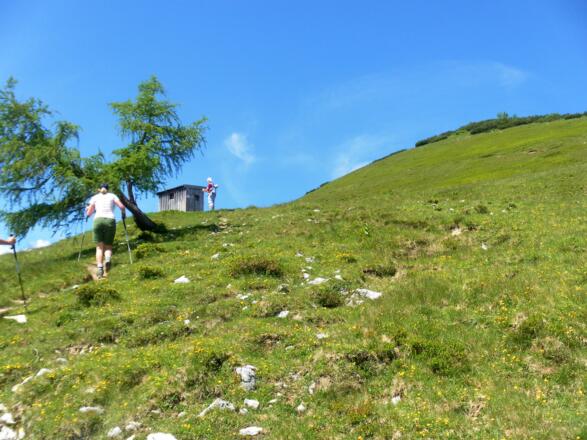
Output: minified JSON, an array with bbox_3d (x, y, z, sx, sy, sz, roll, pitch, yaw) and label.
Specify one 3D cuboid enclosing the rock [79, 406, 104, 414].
[{"bbox_3d":[-1.362,1.284,4.000,0.175,0.060,0.120,0,-12,0],"label":"rock"}]

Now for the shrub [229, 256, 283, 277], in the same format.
[{"bbox_3d":[-0.564,0.690,8.800,0.790,0.290,0.600,0,-12,0],"label":"shrub"}]

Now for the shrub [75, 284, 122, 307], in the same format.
[{"bbox_3d":[-2.642,1.018,8.000,0.620,0.280,0.500,0,-12,0],"label":"shrub"}]

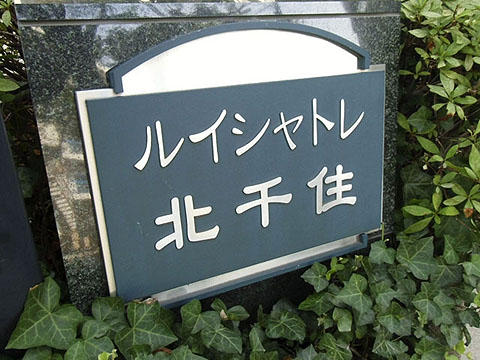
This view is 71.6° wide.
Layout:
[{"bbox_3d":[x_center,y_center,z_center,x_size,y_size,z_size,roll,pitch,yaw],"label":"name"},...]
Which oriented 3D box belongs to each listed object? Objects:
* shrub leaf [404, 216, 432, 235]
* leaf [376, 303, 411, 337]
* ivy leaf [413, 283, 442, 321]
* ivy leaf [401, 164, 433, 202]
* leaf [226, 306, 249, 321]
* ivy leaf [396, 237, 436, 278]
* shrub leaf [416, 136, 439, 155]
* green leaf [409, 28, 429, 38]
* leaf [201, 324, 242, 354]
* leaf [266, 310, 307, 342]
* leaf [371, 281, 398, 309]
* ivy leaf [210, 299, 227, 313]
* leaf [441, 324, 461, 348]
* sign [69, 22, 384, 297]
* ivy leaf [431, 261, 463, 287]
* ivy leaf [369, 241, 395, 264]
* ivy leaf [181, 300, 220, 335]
[{"bbox_3d":[0.389,0.099,0.725,0.068,0.025,0.010,-30,-28,-5],"label":"shrub leaf"},{"bbox_3d":[0.309,0.281,0.670,0.064,0.016,0.068,-4,57,5],"label":"leaf"},{"bbox_3d":[0.402,0.261,0.714,0.068,0.086,0.021,-4,-12,6],"label":"ivy leaf"},{"bbox_3d":[0.421,0.008,0.794,0.076,0.091,0.023,-4,6,4],"label":"ivy leaf"},{"bbox_3d":[-0.004,0.231,0.576,0.040,0.032,0.012,-8,-11,-11],"label":"leaf"},{"bbox_3d":[0.379,0.167,0.715,0.081,0.089,0.017,-4,-25,8],"label":"ivy leaf"},{"bbox_3d":[0.419,-0.077,0.740,0.063,0.027,0.010,37,-9,21],"label":"shrub leaf"},{"bbox_3d":[0.413,-0.339,0.770,0.046,0.023,0.012,10,-19,15],"label":"green leaf"},{"bbox_3d":[-0.029,0.248,0.518,0.065,0.054,0.016,-9,-13,-13],"label":"leaf"},{"bbox_3d":[0.081,0.262,0.595,0.075,0.066,0.019,-7,-13,-7],"label":"leaf"},{"bbox_3d":[0.296,0.235,0.682,0.052,0.060,0.015,-5,-11,2],"label":"leaf"},{"bbox_3d":[-0.038,0.223,0.590,0.032,0.009,0.019,40,62,17],"label":"ivy leaf"},{"bbox_3d":[0.468,0.346,0.736,0.049,0.058,0.015,-4,-14,7],"label":"leaf"},{"bbox_3d":[0.037,-0.033,0.571,0.546,0.442,0.031,-10,15,-20],"label":"sign"},{"bbox_3d":[0.465,0.211,0.750,0.070,0.060,0.016,-3,-30,11],"label":"ivy leaf"},{"bbox_3d":[0.287,0.146,0.671,0.057,0.053,0.014,-5,-7,3],"label":"ivy leaf"},{"bbox_3d":[-0.062,0.217,0.526,0.063,0.057,0.016,-9,-11,-15],"label":"ivy leaf"}]

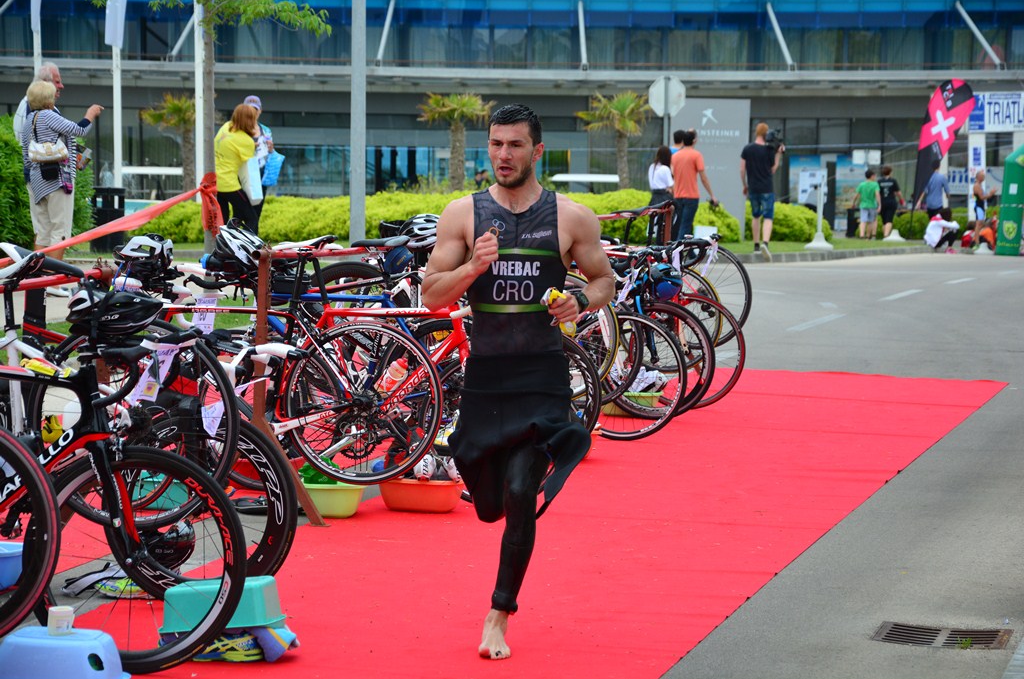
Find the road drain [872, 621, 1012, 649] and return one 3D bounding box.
[{"bbox_3d":[1.366,0.950,10.821,0.430,0.040,0.420,1,3,12],"label":"road drain"}]

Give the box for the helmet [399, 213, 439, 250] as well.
[{"bbox_3d":[-0.423,-0.535,16.900,0.280,0.170,0.210,1,3,12],"label":"helmet"}]

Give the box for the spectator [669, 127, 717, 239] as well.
[{"bbox_3d":[2.390,-1.927,45.200,0.580,1.740,0.420,1,3,9],"label":"spectator"}]

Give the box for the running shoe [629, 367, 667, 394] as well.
[{"bbox_3d":[0.760,0.237,19.300,0.270,0.120,0.100,-28,-2,10],"label":"running shoe"}]

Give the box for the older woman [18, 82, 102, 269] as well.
[{"bbox_3d":[-3.392,-1.137,25.700,0.550,1.630,0.550,3,4,41],"label":"older woman"}]

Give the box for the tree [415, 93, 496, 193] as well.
[{"bbox_3d":[-1.142,-3.719,69.000,1.600,2.600,1.600,0,3,0],"label":"tree"}]

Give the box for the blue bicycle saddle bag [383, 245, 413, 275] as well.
[{"bbox_3d":[-0.519,-0.368,15.600,0.140,0.135,0.090,1,4,12],"label":"blue bicycle saddle bag"}]

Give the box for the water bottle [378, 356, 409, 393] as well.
[{"bbox_3d":[-0.512,0.156,14.650,0.074,0.190,0.074,38,10,12],"label":"water bottle"}]

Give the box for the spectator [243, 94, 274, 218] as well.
[{"bbox_3d":[-2.284,-1.327,30.400,0.520,1.700,0.380,1,4,20],"label":"spectator"}]

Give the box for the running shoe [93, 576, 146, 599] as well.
[{"bbox_3d":[-1.308,0.840,11.800,0.285,0.110,0.105,1,3,12],"label":"running shoe"}]

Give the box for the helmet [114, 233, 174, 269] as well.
[{"bbox_3d":[-1.523,-0.369,14.150,0.280,0.160,0.210,3,4,41],"label":"helmet"}]

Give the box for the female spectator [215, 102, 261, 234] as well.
[{"bbox_3d":[-2.573,-1.406,32.000,0.450,1.610,0.360,3,5,43],"label":"female spectator"}]

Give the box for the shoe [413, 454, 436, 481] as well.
[{"bbox_3d":[-0.371,0.551,14.480,0.100,0.115,0.270,0,-12,2],"label":"shoe"}]

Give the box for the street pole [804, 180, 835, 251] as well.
[{"bbox_3d":[4.189,-1.703,46.500,0.390,0.960,0.390,0,3,0],"label":"street pole"}]

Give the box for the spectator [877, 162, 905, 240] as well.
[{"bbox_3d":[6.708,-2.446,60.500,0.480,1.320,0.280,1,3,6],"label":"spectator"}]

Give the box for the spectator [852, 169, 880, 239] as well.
[{"bbox_3d":[7.373,-2.808,71.000,0.520,1.460,0.360,1,3,9],"label":"spectator"}]

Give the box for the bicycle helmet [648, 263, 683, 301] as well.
[{"bbox_3d":[0.885,-0.336,19.800,0.210,0.210,0.270,2,10,-30],"label":"bicycle helmet"}]

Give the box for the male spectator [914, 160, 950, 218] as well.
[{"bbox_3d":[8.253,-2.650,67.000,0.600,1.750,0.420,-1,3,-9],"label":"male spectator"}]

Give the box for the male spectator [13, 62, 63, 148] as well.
[{"bbox_3d":[-3.582,-1.231,26.100,0.420,1.770,0.550,-1,4,-18],"label":"male spectator"}]

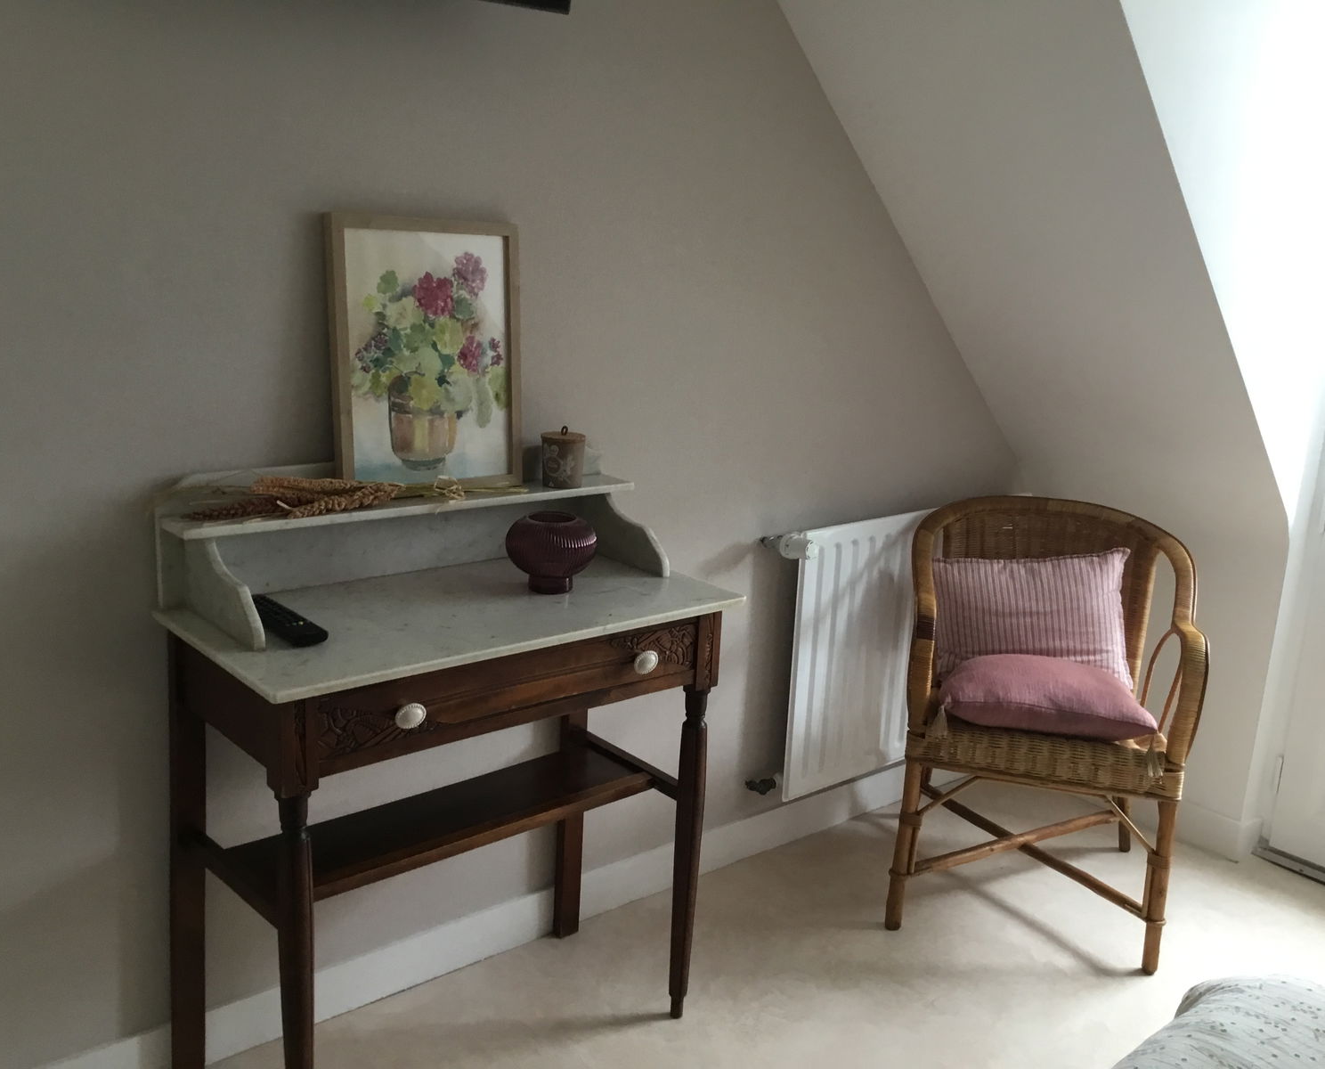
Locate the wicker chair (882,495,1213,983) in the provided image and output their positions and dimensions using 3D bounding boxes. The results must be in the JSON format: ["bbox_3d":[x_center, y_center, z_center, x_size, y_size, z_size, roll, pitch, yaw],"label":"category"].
[{"bbox_3d":[0.787,0.367,2.659,0.576,0.800,0.579,6,14,13],"label":"wicker chair"}]

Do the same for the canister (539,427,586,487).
[{"bbox_3d":[-0.171,-0.136,2.195,0.077,0.101,0.077,3,13,-1],"label":"canister"}]

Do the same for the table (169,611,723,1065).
[{"bbox_3d":[-0.320,0.484,2.025,0.765,0.745,0.378,-9,18,-41],"label":"table"}]

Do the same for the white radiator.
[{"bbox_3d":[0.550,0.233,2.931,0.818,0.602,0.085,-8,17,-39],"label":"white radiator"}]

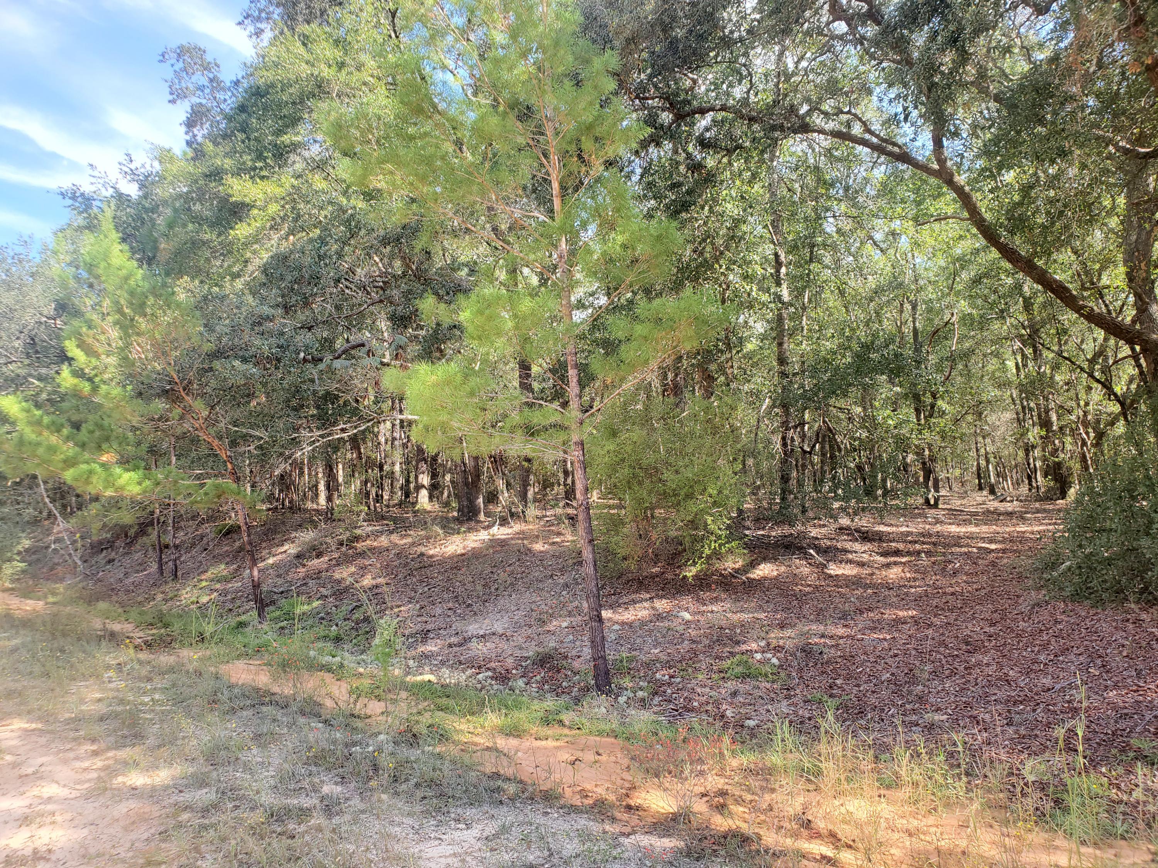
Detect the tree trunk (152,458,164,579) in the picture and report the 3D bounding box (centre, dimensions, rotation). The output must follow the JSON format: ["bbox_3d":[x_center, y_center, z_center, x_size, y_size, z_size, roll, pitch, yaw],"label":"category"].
[{"bbox_3d":[-6.779,1.362,14.000,0.150,1.950,0.120,-1,-2,0],"label":"tree trunk"}]

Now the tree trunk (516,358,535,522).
[{"bbox_3d":[-1.083,0.091,17.500,0.340,3.190,0.320,-1,-2,0],"label":"tree trunk"}]

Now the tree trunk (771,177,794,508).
[{"bbox_3d":[4.437,-1.966,19.000,0.400,7.390,0.340,-1,-2,0],"label":"tree trunk"}]

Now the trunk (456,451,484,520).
[{"bbox_3d":[-2.114,0.996,16.800,0.530,1.310,0.460,-1,-2,0],"label":"trunk"}]

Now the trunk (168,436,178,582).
[{"bbox_3d":[-6.391,1.183,13.700,0.130,2.290,0.110,-1,-2,0],"label":"trunk"}]

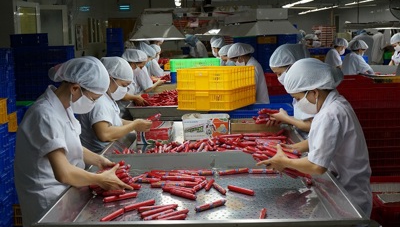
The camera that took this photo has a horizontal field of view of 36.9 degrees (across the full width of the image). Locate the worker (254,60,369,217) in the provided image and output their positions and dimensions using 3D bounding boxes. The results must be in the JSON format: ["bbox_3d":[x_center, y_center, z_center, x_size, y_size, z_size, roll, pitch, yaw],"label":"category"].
[{"bbox_3d":[0.494,0.350,2.720,0.540,1.200,0.470,-1,8,0],"label":"worker"}]

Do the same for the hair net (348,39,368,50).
[{"bbox_3d":[2.238,-0.973,8.500,0.270,0.165,0.230,-2,8,-6],"label":"hair net"}]

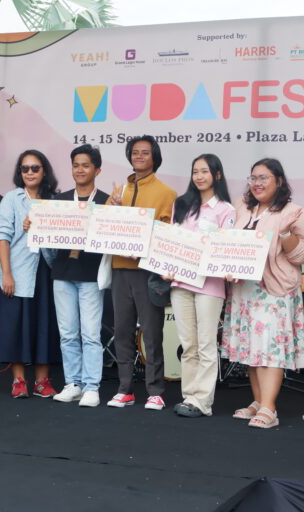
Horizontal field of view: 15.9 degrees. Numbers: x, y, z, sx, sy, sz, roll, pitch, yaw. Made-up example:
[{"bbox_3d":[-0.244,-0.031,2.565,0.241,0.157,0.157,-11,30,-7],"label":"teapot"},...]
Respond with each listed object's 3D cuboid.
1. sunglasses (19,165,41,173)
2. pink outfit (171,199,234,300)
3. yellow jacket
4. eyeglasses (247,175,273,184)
[{"bbox_3d":[-0.795,-0.575,7.150,0.143,0.048,0.145,2,0,8],"label":"sunglasses"},{"bbox_3d":[0.323,-0.053,6.820,0.400,0.630,0.270,2,-1,20],"label":"pink outfit"},{"bbox_3d":[-0.055,-0.232,7.000,0.440,0.610,0.290,2,-1,18],"label":"yellow jacket"},{"bbox_3d":[0.660,-0.444,6.459,0.140,0.045,0.140,2,-3,32],"label":"eyeglasses"}]

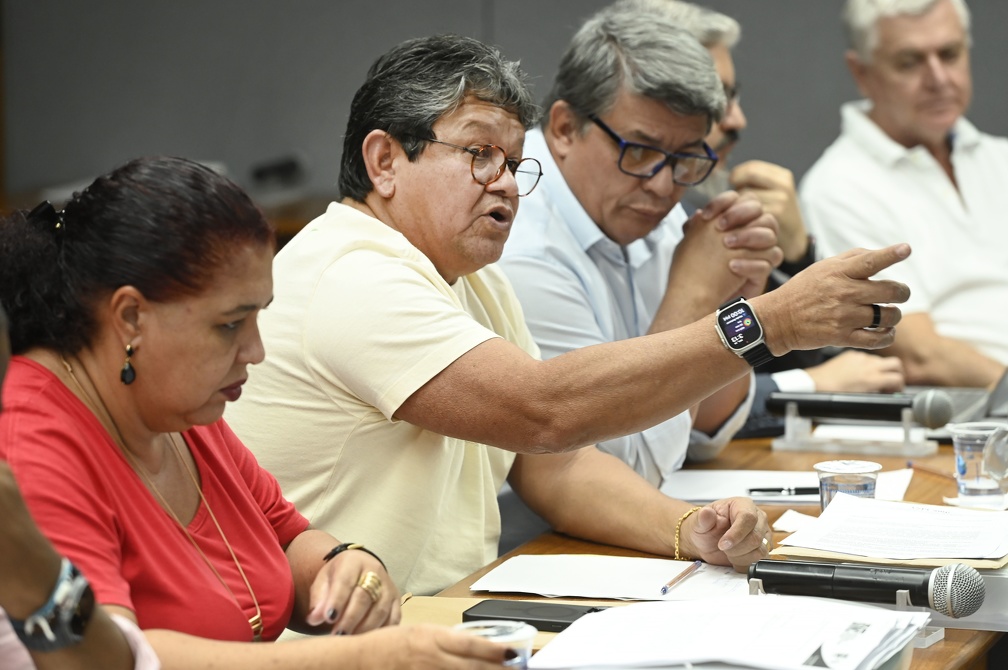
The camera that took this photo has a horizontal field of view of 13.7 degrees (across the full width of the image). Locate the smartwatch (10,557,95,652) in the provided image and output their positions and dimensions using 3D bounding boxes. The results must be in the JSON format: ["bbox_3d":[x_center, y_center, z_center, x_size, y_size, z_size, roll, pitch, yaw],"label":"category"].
[{"bbox_3d":[-0.338,0.200,3.130,0.057,0.066,0.046,10,-30,29],"label":"smartwatch"}]

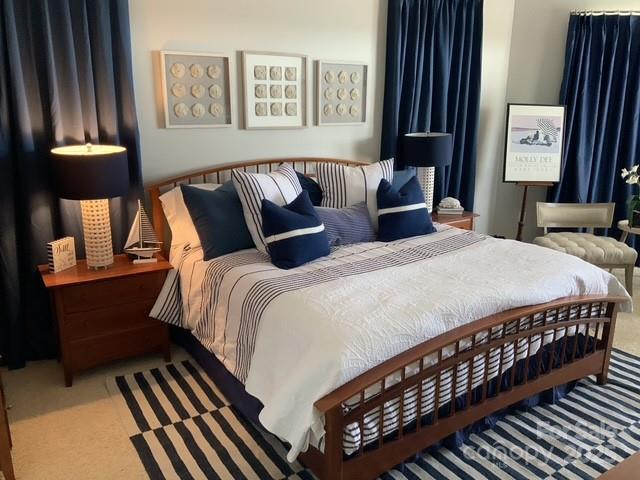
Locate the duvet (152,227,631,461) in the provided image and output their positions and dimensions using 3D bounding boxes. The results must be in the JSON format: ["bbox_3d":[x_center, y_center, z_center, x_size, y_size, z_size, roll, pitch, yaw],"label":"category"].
[{"bbox_3d":[0.379,0.343,3.425,2.420,0.520,1.900,-9,16,-31],"label":"duvet"}]

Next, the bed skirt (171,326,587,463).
[{"bbox_3d":[0.284,0.612,3.610,1.940,0.370,2.100,-9,16,-31],"label":"bed skirt"}]

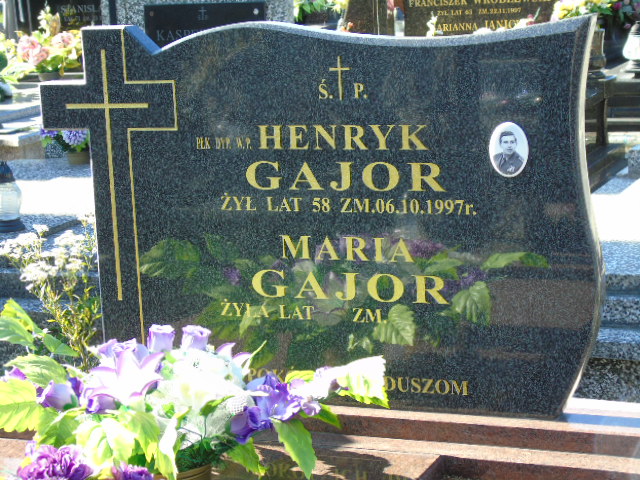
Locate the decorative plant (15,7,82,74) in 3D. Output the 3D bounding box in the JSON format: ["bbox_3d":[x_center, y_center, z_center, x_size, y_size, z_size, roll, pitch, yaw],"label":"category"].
[{"bbox_3d":[-1.282,-0.940,7.200,0.320,0.340,0.280,1,15,21],"label":"decorative plant"}]

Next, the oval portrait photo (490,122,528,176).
[{"bbox_3d":[0.401,-0.192,3.219,0.088,0.119,0.010,1,13,21],"label":"oval portrait photo"}]

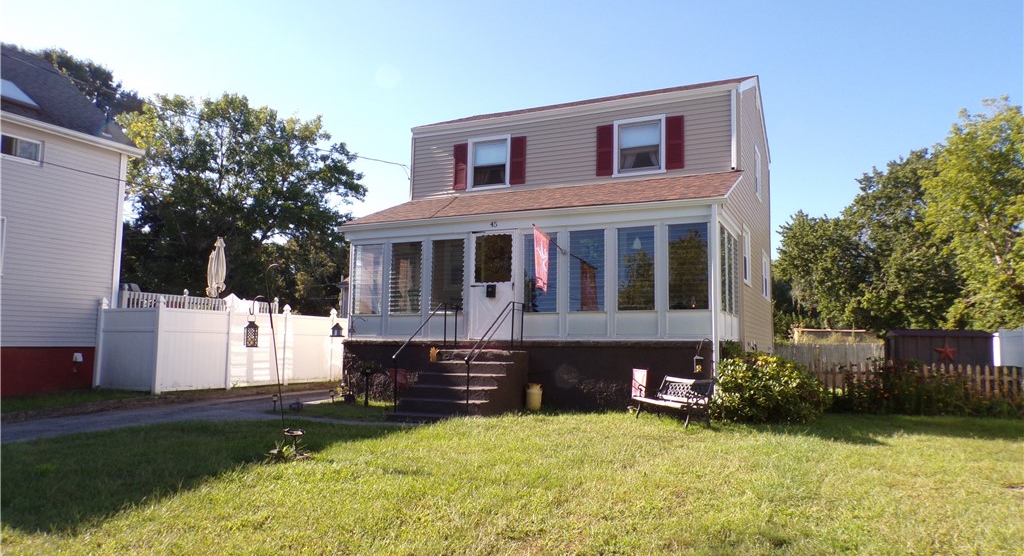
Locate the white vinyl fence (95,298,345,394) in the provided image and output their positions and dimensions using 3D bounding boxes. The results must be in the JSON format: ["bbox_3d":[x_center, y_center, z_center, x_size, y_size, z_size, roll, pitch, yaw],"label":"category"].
[{"bbox_3d":[-6.752,1.857,19.045,1.850,2.050,7.950,-2,-6,23],"label":"white vinyl fence"}]

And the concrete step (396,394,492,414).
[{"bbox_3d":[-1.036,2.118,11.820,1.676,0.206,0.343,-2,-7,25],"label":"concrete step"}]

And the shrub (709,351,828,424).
[{"bbox_3d":[4.151,1.782,11.400,1.850,1.120,1.700,-2,-7,25],"label":"shrub"}]

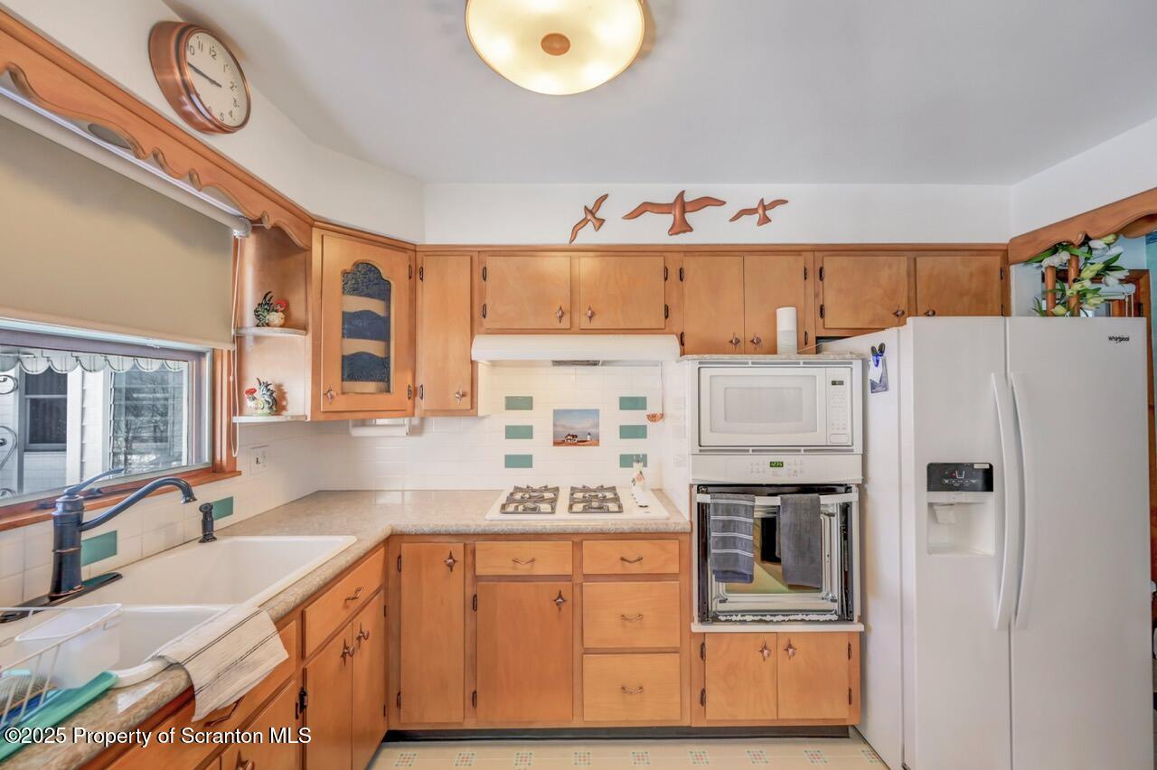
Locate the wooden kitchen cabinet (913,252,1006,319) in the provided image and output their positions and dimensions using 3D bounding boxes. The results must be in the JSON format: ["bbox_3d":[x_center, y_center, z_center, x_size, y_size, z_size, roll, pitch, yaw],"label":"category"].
[{"bbox_3d":[1.755,-0.425,2.245,0.408,0.372,0.330,0,0,-1],"label":"wooden kitchen cabinet"}]

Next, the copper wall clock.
[{"bbox_3d":[-0.966,-0.786,1.167,0.072,0.242,0.242,0,0,-1],"label":"copper wall clock"}]

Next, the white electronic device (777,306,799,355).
[{"bbox_3d":[0.950,-0.235,2.050,0.084,0.232,0.084,0,0,0],"label":"white electronic device"}]

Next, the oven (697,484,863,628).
[{"bbox_3d":[0.777,0.667,2.049,0.643,0.548,0.580,0,-1,0],"label":"oven"}]

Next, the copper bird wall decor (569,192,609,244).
[{"bbox_3d":[0.049,-0.763,2.070,0.181,0.231,0.028,0,0,-1],"label":"copper bird wall decor"}]

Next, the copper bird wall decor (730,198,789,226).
[{"bbox_3d":[0.831,-0.794,2.075,0.275,0.130,0.028,0,0,-1],"label":"copper bird wall decor"}]

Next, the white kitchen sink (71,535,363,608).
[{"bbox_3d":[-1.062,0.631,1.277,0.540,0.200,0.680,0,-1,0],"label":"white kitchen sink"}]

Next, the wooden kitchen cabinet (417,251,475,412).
[{"bbox_3d":[-0.608,-0.237,2.226,0.273,0.753,0.330,0,-1,0],"label":"wooden kitchen cabinet"}]

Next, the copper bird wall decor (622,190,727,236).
[{"bbox_3d":[0.445,-0.795,2.095,0.485,0.210,0.035,0,-1,0],"label":"copper bird wall decor"}]

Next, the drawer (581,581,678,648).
[{"bbox_3d":[0.205,0.903,2.007,0.382,0.263,0.500,0,-1,0],"label":"drawer"}]

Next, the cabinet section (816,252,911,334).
[{"bbox_3d":[1.323,-0.423,2.246,0.440,0.387,0.320,0,-1,0],"label":"cabinet section"}]

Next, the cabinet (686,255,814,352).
[{"bbox_3d":[0.774,-0.372,2.240,0.600,0.485,0.330,0,0,-1],"label":"cabinet"}]

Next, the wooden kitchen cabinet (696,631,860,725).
[{"bbox_3d":[0.776,1.157,2.063,0.654,0.368,0.600,0,-1,0],"label":"wooden kitchen cabinet"}]

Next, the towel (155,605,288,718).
[{"bbox_3d":[-0.800,0.617,1.000,0.160,0.150,0.290,0,0,-1],"label":"towel"}]

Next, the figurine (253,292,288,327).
[{"bbox_3d":[-1.162,-0.285,1.698,0.118,0.138,0.075,0,-1,14],"label":"figurine"}]

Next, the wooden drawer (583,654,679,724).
[{"bbox_3d":[0.213,1.203,1.985,0.387,0.270,0.400,0,0,-1],"label":"wooden drawer"}]

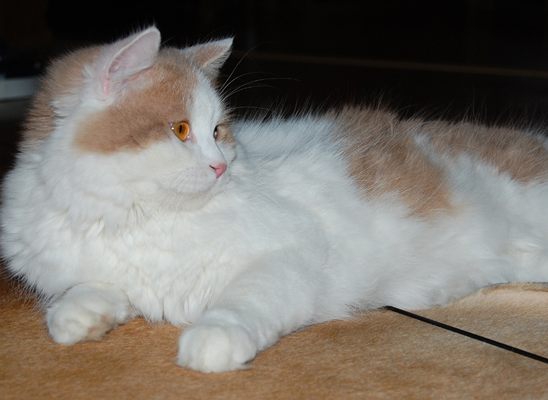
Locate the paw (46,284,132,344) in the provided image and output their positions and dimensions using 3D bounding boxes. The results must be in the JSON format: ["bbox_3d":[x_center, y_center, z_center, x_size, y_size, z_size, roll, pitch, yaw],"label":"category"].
[{"bbox_3d":[-0.141,0.087,0.985,0.064,0.042,0.052,-16,23,-43],"label":"paw"}]

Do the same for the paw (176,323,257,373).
[{"bbox_3d":[-0.041,0.106,0.935,0.054,0.036,0.058,4,18,14],"label":"paw"}]

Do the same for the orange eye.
[{"bbox_3d":[-0.073,-0.054,1.020,0.010,0.015,0.017,15,22,40],"label":"orange eye"}]

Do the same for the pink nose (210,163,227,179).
[{"bbox_3d":[-0.043,-0.023,1.010,0.008,0.011,0.014,10,20,30],"label":"pink nose"}]

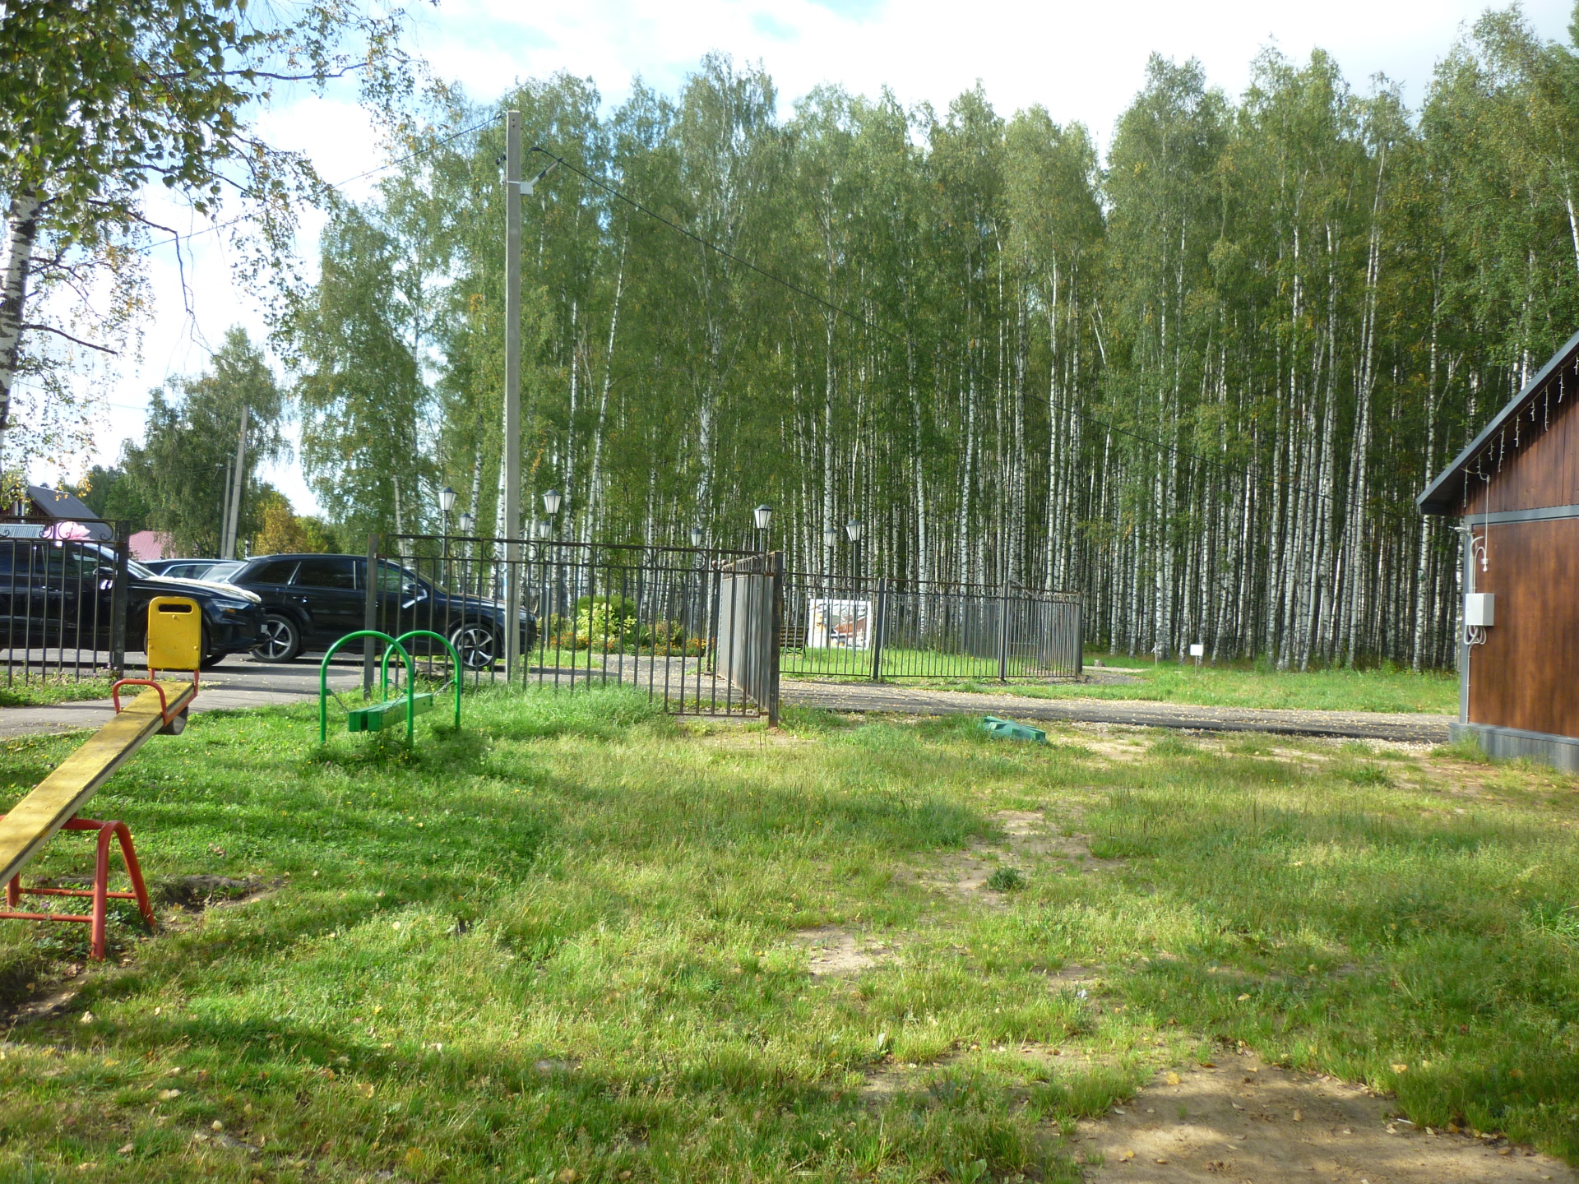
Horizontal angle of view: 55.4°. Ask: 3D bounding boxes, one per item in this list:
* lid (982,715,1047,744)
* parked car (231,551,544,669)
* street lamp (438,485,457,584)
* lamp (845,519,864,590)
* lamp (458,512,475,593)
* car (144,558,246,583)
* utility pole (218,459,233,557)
[{"bbox_3d":[2.260,1.400,15.200,0.420,0.180,0.700,2,0,-30],"label":"lid"},{"bbox_3d":[-6.490,0.280,23.800,5.050,1.710,1.970,2,0,-12],"label":"parked car"},{"bbox_3d":[-7.350,-0.590,32.000,0.370,3.290,0.370,3,0,0],"label":"street lamp"},{"bbox_3d":[1.550,-0.060,36.000,0.360,3.330,0.360,2,0,0],"label":"lamp"},{"bbox_3d":[-9.030,-0.500,41.500,0.360,3.300,0.360,3,0,0],"label":"lamp"},{"bbox_3d":[-11.550,0.140,31.500,4.700,1.600,1.850,2,0,-12],"label":"car"},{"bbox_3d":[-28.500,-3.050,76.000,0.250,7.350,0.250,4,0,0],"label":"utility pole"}]

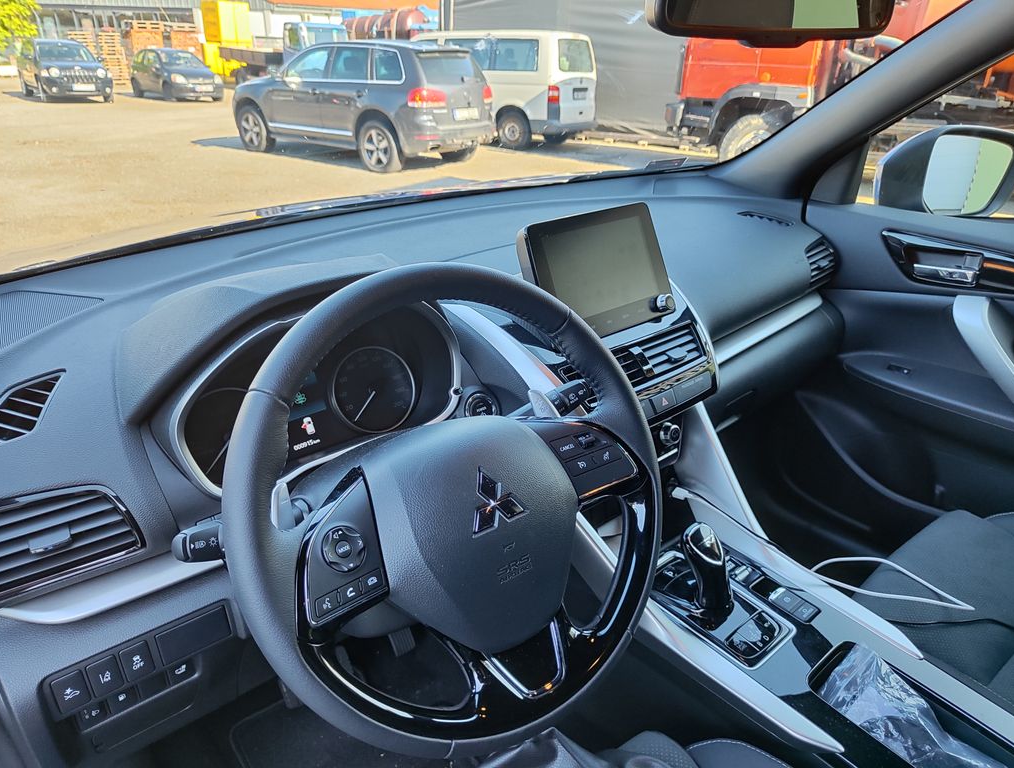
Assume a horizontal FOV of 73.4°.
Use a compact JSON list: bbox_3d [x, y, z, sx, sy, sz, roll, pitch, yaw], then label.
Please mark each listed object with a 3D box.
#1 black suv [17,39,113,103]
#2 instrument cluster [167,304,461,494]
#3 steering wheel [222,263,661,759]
[{"bbox_3d":[-13.050,-9.220,20.000,1.790,1.640,4.400,-20,33,-37],"label":"black suv"},{"bbox_3d":[-0.209,0.017,0.772,0.325,0.160,0.100,-16,9,-32],"label":"instrument cluster"},{"bbox_3d":[-0.033,0.091,0.558,0.380,0.380,0.100,-16,0,-32],"label":"steering wheel"}]

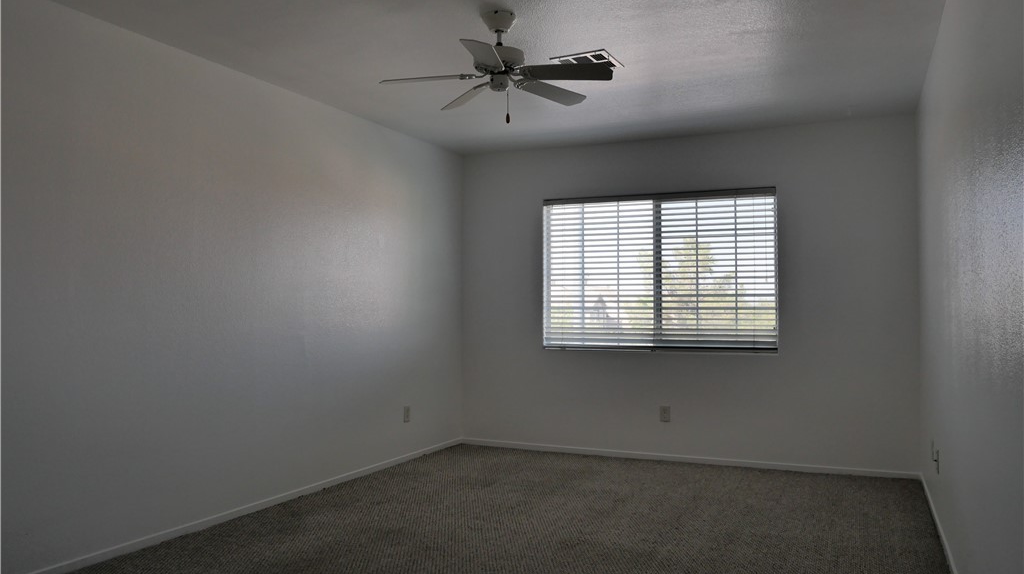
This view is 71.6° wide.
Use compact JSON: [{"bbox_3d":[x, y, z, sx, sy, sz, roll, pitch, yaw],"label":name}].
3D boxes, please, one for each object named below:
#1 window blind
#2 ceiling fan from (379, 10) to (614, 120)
[{"bbox_3d":[1.085,-0.118,5.440,1.780,1.185,0.060,-1,-2,23],"label":"window blind"},{"bbox_3d":[-0.068,-0.990,3.180,1.040,0.460,1.040,-1,-2,23],"label":"ceiling fan"}]

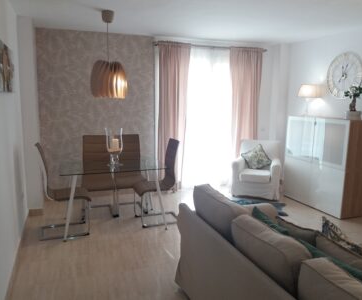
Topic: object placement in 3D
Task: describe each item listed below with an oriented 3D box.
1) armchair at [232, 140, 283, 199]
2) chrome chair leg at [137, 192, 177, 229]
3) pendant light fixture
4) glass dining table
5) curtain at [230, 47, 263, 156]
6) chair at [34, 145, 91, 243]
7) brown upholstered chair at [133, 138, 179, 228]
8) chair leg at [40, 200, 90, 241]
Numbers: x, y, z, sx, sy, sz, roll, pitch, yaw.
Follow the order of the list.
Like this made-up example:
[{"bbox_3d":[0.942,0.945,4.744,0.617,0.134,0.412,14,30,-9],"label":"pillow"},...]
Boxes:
[{"bbox_3d":[1.269,0.321,5.345,0.730,0.830,0.720,3,9,17],"label":"armchair"},{"bbox_3d":[-0.292,0.699,4.092,0.500,0.410,0.400,-2,9,-20],"label":"chrome chair leg"},{"bbox_3d":[-0.821,-1.070,3.679,0.420,0.960,0.420,-2,9,-20],"label":"pendant light fixture"},{"bbox_3d":[-0.826,0.548,3.950,1.190,0.740,0.820,-2,9,-20],"label":"glass dining table"},{"bbox_3d":[1.131,-0.544,5.692,0.640,2.380,0.110,-2,9,-20],"label":"curtain"},{"bbox_3d":[-1.320,0.432,3.667,0.550,1.040,0.420,-2,9,-20],"label":"chair"},{"bbox_3d":[-0.299,0.395,4.033,0.540,1.030,0.420,-2,9,-20],"label":"brown upholstered chair"},{"bbox_3d":[-1.325,0.746,3.702,0.510,0.410,0.400,-2,9,-20],"label":"chair leg"}]

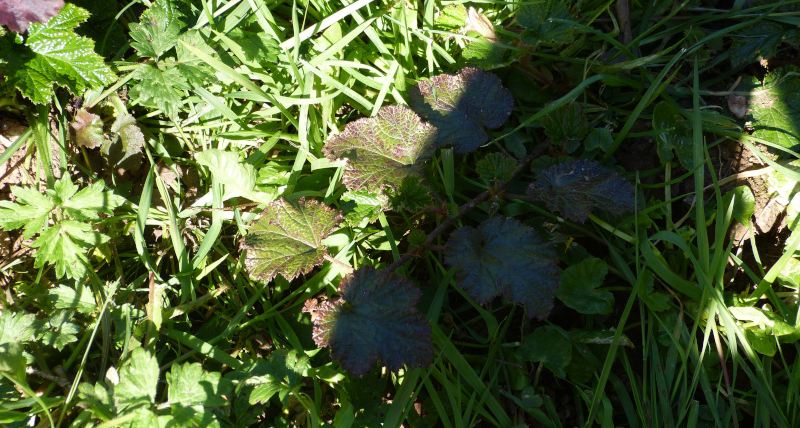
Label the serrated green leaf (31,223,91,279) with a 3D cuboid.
[{"bbox_3d":[-0.224,0.025,0.963,0.041,0.009,0.040,-9,66,-7],"label":"serrated green leaf"}]

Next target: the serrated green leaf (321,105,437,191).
[{"bbox_3d":[-0.014,-0.045,0.991,0.080,0.016,0.075,29,69,12],"label":"serrated green leaf"}]

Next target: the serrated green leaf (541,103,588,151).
[{"bbox_3d":[0.113,-0.060,0.997,0.032,0.012,0.036,2,65,1],"label":"serrated green leaf"}]

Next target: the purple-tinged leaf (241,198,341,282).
[{"bbox_3d":[-0.071,0.017,0.940,0.062,0.014,0.061,5,65,2],"label":"purple-tinged leaf"}]

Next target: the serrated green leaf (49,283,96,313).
[{"bbox_3d":[-0.192,0.049,0.852,0.027,0.005,0.021,-6,57,-4],"label":"serrated green leaf"}]

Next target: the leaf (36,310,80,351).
[{"bbox_3d":[-0.222,0.075,0.945,0.029,0.008,0.028,5,65,0],"label":"leaf"}]

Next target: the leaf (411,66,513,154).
[{"bbox_3d":[0.040,-0.074,0.994,0.068,0.014,0.065,38,70,16],"label":"leaf"}]

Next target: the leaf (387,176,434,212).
[{"bbox_3d":[0.007,-0.013,0.984,0.033,0.009,0.028,-1,66,-1],"label":"leaf"}]

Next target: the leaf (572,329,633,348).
[{"bbox_3d":[0.116,0.072,0.839,0.035,0.007,0.014,7,53,5],"label":"leaf"}]

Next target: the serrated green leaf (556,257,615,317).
[{"bbox_3d":[0.124,0.048,0.972,0.040,0.010,0.041,-8,65,-2],"label":"serrated green leaf"}]

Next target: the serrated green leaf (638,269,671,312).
[{"bbox_3d":[0.170,0.051,0.970,0.028,0.013,0.029,-32,68,-12],"label":"serrated green leaf"}]

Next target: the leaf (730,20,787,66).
[{"bbox_3d":[0.232,-0.111,0.944,0.034,0.007,0.030,-20,65,-10],"label":"leaf"}]

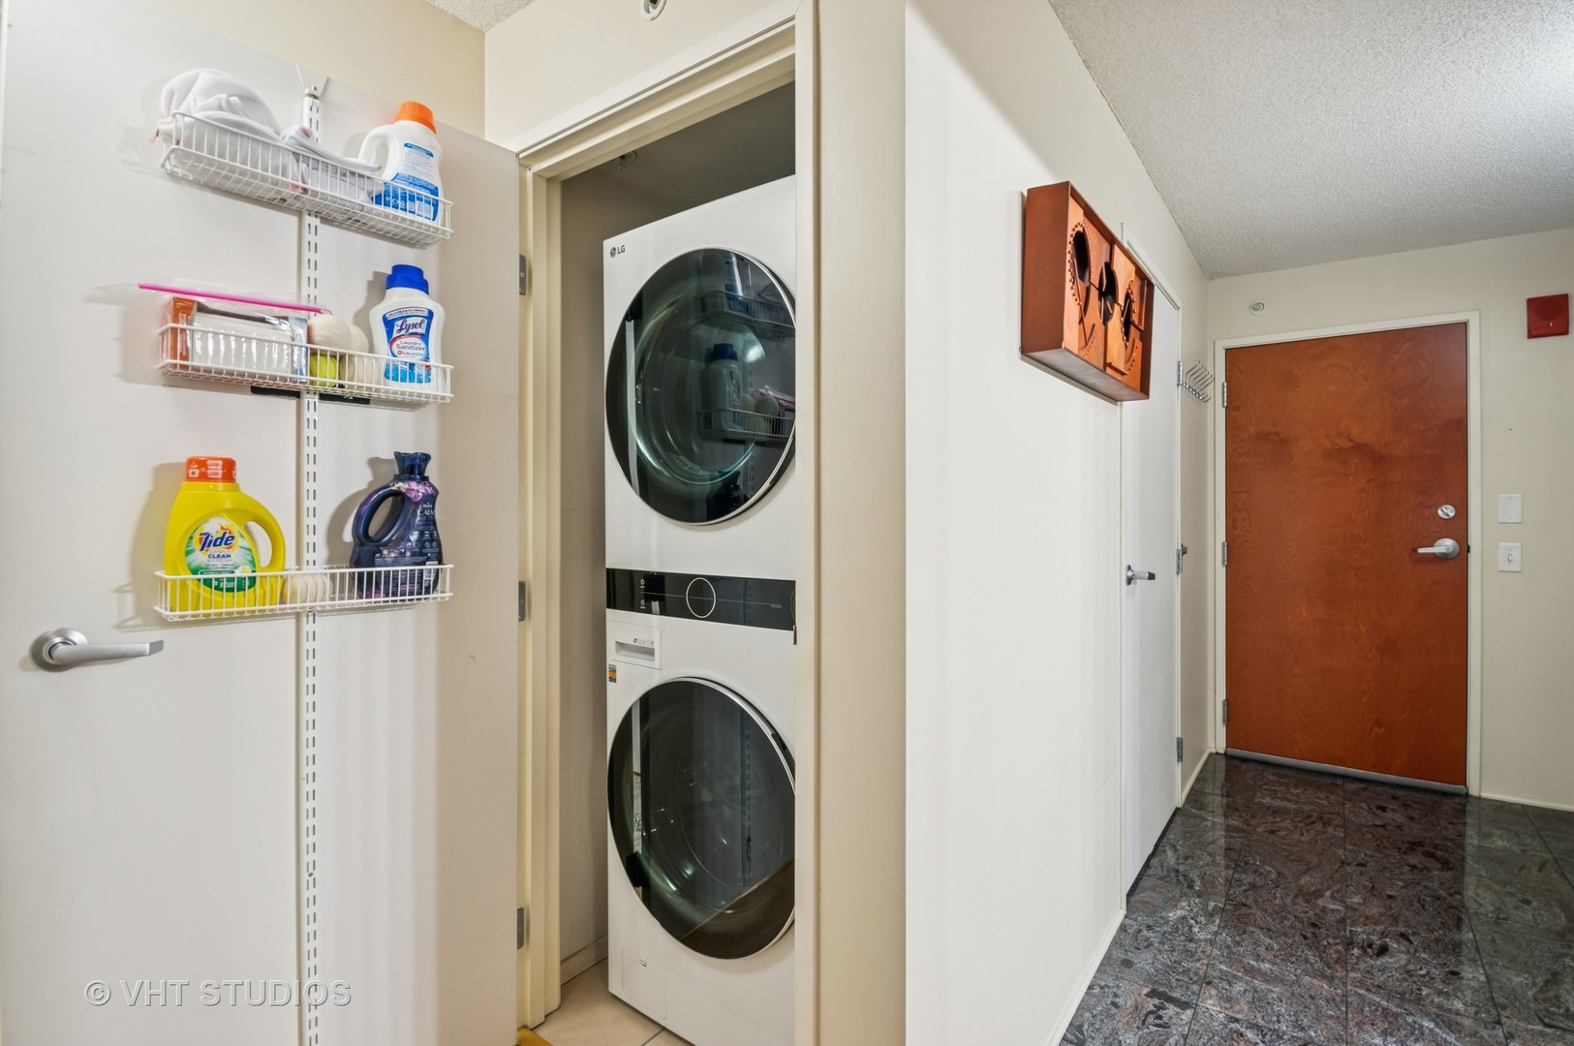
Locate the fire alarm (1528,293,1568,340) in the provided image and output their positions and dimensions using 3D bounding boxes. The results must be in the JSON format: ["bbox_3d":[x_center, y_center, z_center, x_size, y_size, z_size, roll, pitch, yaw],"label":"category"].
[{"bbox_3d":[3.146,-0.858,2.700,0.120,0.162,0.045,0,0,33],"label":"fire alarm"}]

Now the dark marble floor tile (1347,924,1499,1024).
[{"bbox_3d":[1.669,1.185,1.738,0.296,0.010,0.302,0,0,40],"label":"dark marble floor tile"}]

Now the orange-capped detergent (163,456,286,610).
[{"bbox_3d":[-0.945,0.018,1.105,0.158,0.258,0.100,0,0,-45],"label":"orange-capped detergent"}]

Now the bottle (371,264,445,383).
[{"bbox_3d":[-0.752,-0.392,1.298,0.122,0.238,0.080,0,0,-33],"label":"bottle"}]

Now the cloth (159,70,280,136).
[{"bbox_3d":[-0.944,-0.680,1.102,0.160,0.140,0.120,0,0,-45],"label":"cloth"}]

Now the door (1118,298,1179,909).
[{"bbox_3d":[1.309,0.145,2.385,0.045,2.040,0.885,0,0,40],"label":"door"}]

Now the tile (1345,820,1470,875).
[{"bbox_3d":[2.251,1.185,2.414,0.296,0.010,0.302,0,0,40],"label":"tile"}]

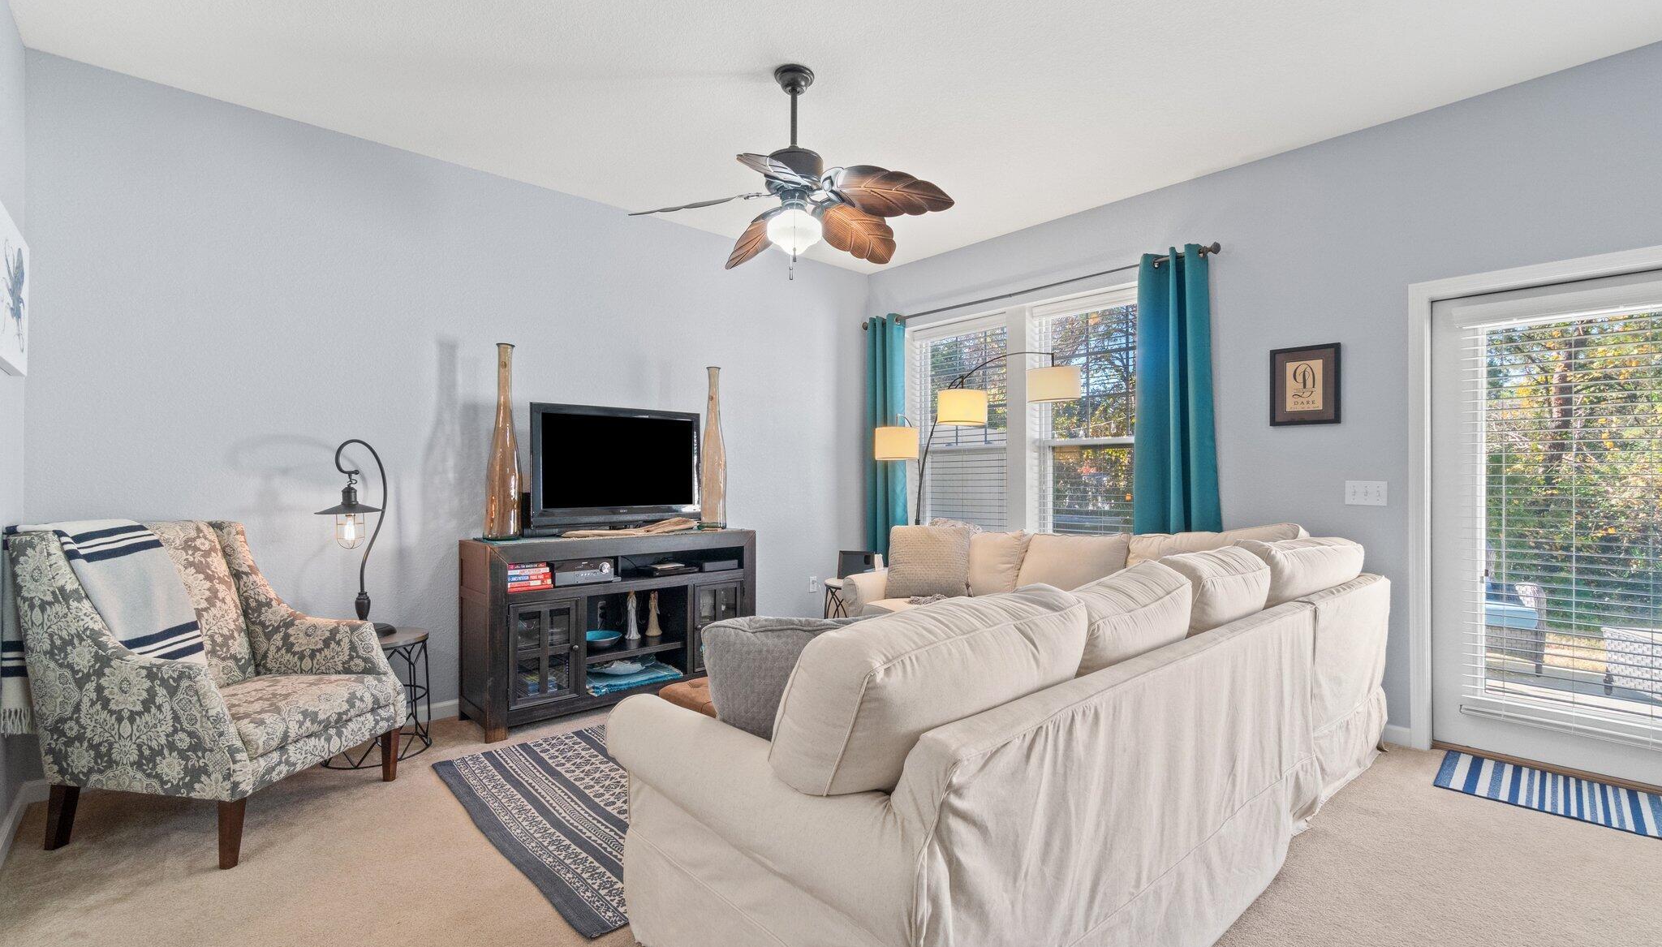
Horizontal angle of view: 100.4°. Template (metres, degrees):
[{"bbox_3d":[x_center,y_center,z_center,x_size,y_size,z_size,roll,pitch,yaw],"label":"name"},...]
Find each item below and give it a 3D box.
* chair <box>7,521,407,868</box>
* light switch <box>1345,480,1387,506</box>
[{"bbox_3d":[-2.222,0.724,2.557,0.861,1.040,0.723,0,0,9],"label":"chair"},{"bbox_3d":[2.485,0.092,3.218,0.012,0.113,0.158,0,0,-43],"label":"light switch"}]

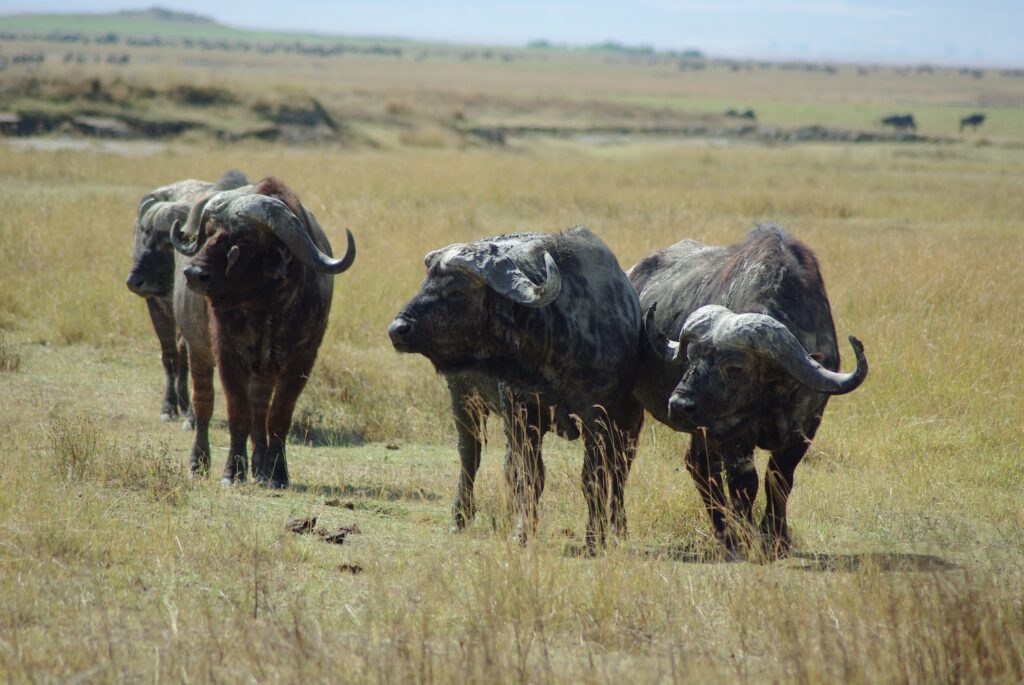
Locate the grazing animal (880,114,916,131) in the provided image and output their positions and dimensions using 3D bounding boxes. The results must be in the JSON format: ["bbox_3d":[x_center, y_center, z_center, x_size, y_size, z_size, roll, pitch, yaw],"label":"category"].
[{"bbox_3d":[26.327,-15.019,640.000,2.200,1.270,0.620,2,2,0],"label":"grazing animal"}]

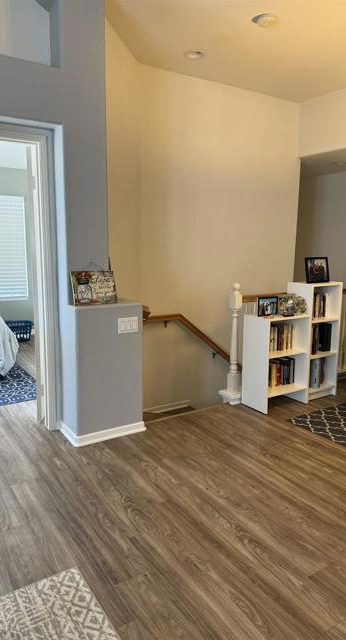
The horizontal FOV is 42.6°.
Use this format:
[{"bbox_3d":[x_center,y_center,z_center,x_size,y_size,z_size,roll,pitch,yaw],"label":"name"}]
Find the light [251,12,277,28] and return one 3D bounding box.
[{"bbox_3d":[0.669,-2.174,3.245,0.189,0.030,0.189,0,10,0],"label":"light"}]

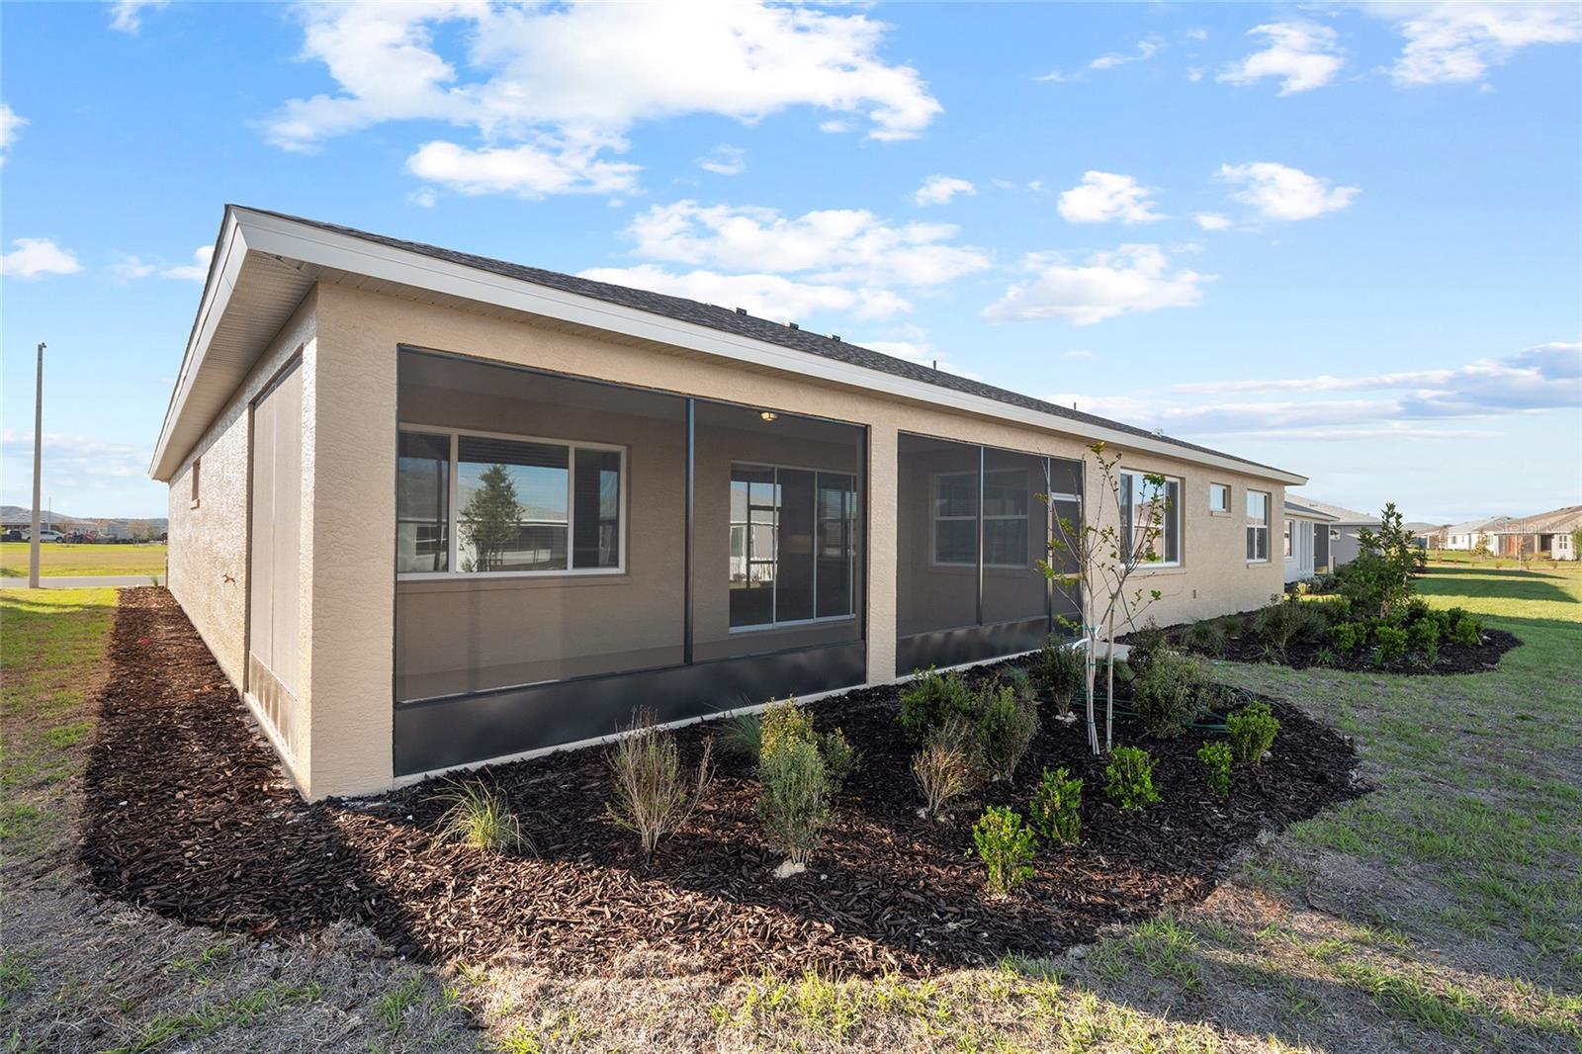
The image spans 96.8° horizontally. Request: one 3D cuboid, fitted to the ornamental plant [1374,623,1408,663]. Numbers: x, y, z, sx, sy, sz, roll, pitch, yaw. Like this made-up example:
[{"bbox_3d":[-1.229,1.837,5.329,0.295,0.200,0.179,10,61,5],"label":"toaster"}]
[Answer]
[{"bbox_3d":[7.700,1.461,9.013,0.326,0.450,0.330,-1,-1,40],"label":"ornamental plant"}]

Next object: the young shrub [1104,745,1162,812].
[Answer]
[{"bbox_3d":[1.916,1.407,3.953,0.282,0.353,0.270,0,-1,26],"label":"young shrub"}]

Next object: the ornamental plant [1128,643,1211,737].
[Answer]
[{"bbox_3d":[2.961,1.270,5.498,0.553,0.704,0.540,0,-1,28],"label":"ornamental plant"}]

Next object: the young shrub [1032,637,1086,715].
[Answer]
[{"bbox_3d":[2.300,1.271,6.034,0.426,0.654,0.420,0,-1,21],"label":"young shrub"}]

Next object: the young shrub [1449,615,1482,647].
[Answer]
[{"bbox_3d":[9.691,1.481,10.097,0.346,0.442,0.340,-1,-2,44],"label":"young shrub"}]

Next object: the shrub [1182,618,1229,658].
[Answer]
[{"bbox_3d":[5.593,1.477,9.481,0.560,0.510,0.543,0,-1,31],"label":"shrub"}]

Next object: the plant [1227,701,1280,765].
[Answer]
[{"bbox_3d":[3.360,1.477,5.103,0.340,0.460,0.330,0,-1,33],"label":"plant"}]

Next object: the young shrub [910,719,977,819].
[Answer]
[{"bbox_3d":[0.865,1.360,4.010,0.360,0.560,0.349,0,-1,12],"label":"young shrub"}]

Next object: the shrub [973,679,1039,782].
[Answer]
[{"bbox_3d":[1.416,1.336,4.610,0.400,0.630,0.388,0,-1,17],"label":"shrub"}]

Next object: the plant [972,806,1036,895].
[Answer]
[{"bbox_3d":[0.919,1.390,3.035,0.266,0.366,0.260,0,-1,17],"label":"plant"}]

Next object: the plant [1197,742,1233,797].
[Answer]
[{"bbox_3d":[2.484,1.421,4.120,0.180,0.321,0.190,0,-1,31],"label":"plant"}]

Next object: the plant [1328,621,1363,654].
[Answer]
[{"bbox_3d":[7.961,1.570,10.096,0.430,0.460,0.417,0,-1,38],"label":"plant"}]

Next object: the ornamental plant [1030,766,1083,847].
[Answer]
[{"bbox_3d":[1.390,1.455,3.692,0.270,0.410,0.262,0,-1,21],"label":"ornamental plant"}]

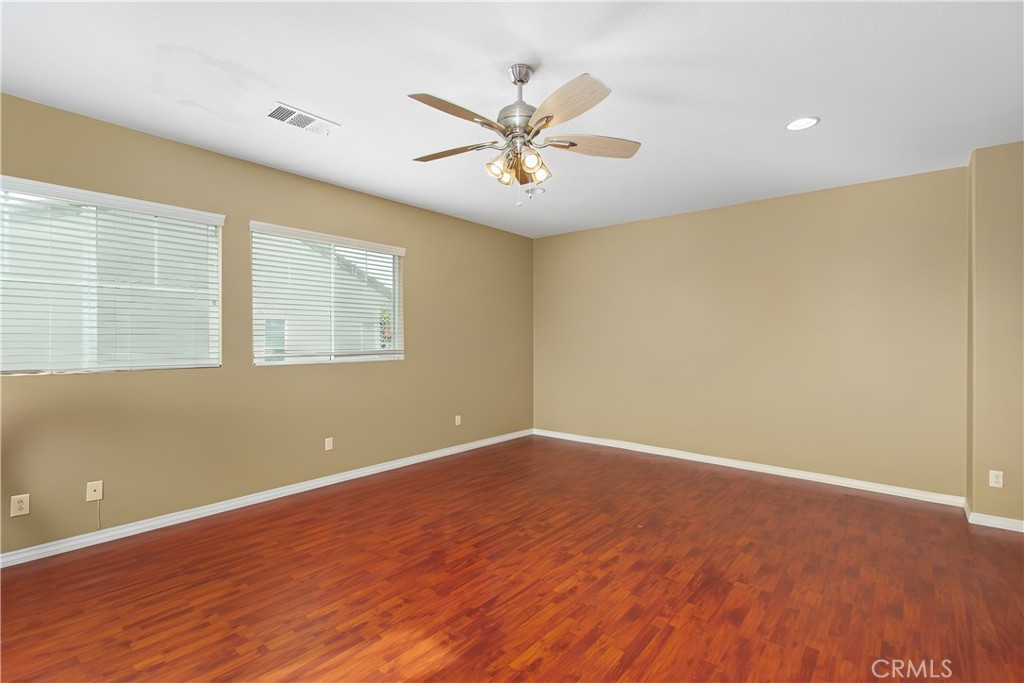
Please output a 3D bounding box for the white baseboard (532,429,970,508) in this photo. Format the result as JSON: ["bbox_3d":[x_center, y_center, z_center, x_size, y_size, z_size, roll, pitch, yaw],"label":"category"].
[{"bbox_3d":[1.949,1.260,5.010,4.333,0.081,0.016,1,1,40],"label":"white baseboard"}]

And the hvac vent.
[{"bbox_3d":[-1.341,-1.410,2.918,0.233,0.018,0.402,1,1,40],"label":"hvac vent"}]

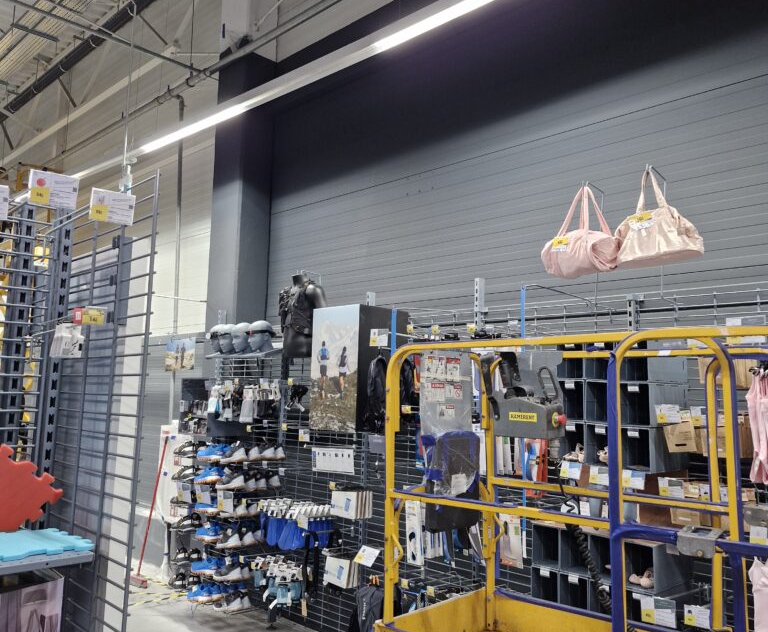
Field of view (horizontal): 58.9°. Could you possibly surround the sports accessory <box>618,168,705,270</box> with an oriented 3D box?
[{"bbox_3d":[1.200,-0.433,2.964,0.170,0.410,0.370,7,-9,-40],"label":"sports accessory"}]

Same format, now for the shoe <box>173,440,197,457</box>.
[{"bbox_3d":[-1.646,1.098,5.615,0.280,0.120,0.105,-5,-9,41],"label":"shoe"}]

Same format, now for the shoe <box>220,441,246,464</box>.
[{"bbox_3d":[-1.121,1.042,5.115,0.285,0.120,0.105,-16,-17,43],"label":"shoe"}]

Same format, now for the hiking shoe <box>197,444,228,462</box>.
[{"bbox_3d":[-1.353,1.077,5.319,0.285,0.125,0.105,-5,-9,41],"label":"hiking shoe"}]

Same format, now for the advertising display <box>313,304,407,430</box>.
[{"bbox_3d":[-0.166,0.372,4.675,0.460,0.820,0.470,-6,-11,44],"label":"advertising display"}]

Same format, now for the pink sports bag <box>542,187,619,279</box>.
[{"bbox_3d":[0.928,-0.400,3.222,0.210,0.415,0.330,7,-9,-40],"label":"pink sports bag"}]

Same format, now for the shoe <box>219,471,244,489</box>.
[{"bbox_3d":[-1.062,1.142,4.752,0.265,0.115,0.100,-5,-9,43],"label":"shoe"}]

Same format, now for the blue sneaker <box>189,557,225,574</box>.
[{"bbox_3d":[-1.384,1.929,5.255,0.285,0.120,0.105,-15,-16,43],"label":"blue sneaker"}]

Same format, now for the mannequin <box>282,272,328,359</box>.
[{"bbox_3d":[-0.592,0.000,5.096,0.420,0.620,0.270,-5,-9,44],"label":"mannequin"}]

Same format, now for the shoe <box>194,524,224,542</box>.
[{"bbox_3d":[-1.340,1.672,5.225,0.285,0.125,0.105,-5,-9,40],"label":"shoe"}]

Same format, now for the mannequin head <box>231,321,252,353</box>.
[{"bbox_3d":[-1.216,0.192,5.923,0.165,0.270,0.220,-6,-11,44],"label":"mannequin head"}]

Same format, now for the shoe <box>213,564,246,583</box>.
[{"bbox_3d":[-1.144,1.883,5.006,0.290,0.130,0.105,-4,-9,38],"label":"shoe"}]

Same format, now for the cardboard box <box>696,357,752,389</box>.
[{"bbox_3d":[1.392,0.218,2.774,0.135,0.155,0.240,-5,-9,43],"label":"cardboard box"}]

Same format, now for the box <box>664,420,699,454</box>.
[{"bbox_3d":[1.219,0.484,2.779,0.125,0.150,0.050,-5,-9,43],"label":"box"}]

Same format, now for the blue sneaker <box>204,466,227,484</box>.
[{"bbox_3d":[-1.350,1.237,5.295,0.285,0.125,0.105,-4,-9,38],"label":"blue sneaker"}]

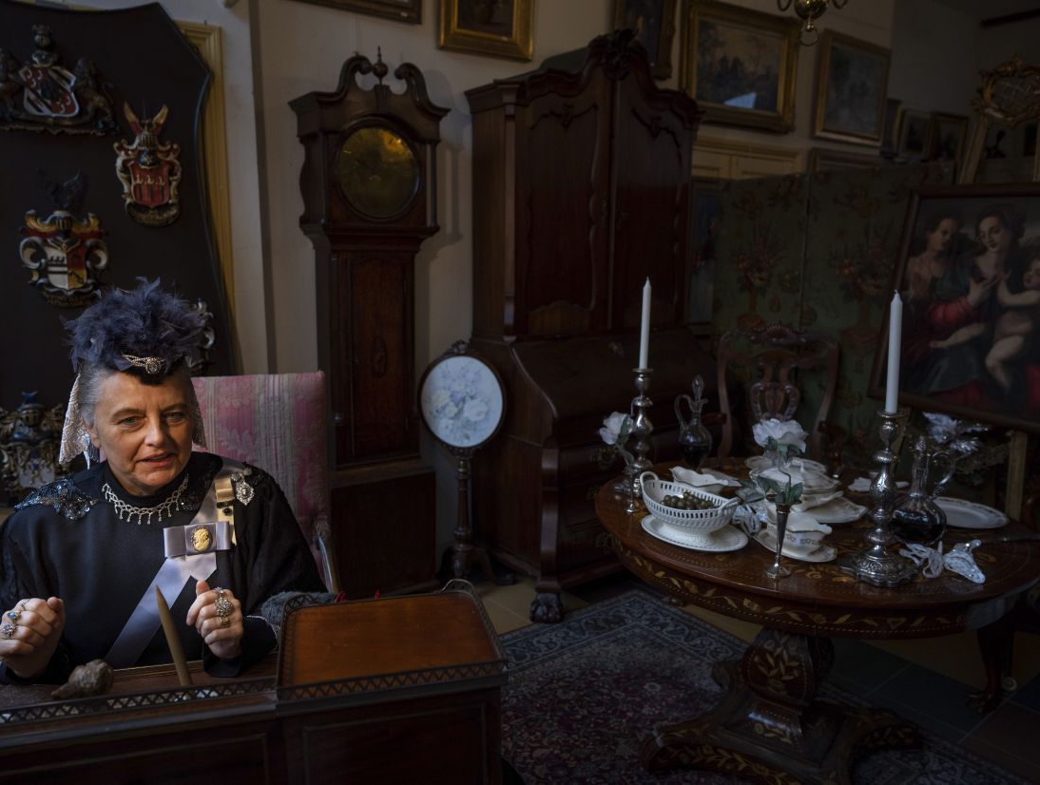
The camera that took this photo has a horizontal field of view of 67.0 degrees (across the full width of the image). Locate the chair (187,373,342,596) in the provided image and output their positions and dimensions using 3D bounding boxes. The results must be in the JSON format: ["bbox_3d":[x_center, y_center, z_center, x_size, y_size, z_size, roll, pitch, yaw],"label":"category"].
[{"bbox_3d":[-0.629,0.604,1.582,0.600,1.180,0.660,-2,12,-14],"label":"chair"}]

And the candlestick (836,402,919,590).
[{"bbox_3d":[0.819,0.220,1.750,0.185,0.370,0.185,0,11,0],"label":"candlestick"}]

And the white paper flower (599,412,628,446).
[{"bbox_3d":[0.252,0.096,2.113,0.082,0.090,0.085,0,11,0],"label":"white paper flower"}]

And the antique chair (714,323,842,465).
[{"bbox_3d":[1.123,0.301,3.337,0.620,1.100,0.620,1,11,4],"label":"antique chair"}]

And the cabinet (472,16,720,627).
[{"bbox_3d":[0.367,-0.317,3.395,1.080,2.280,0.620,-7,13,-31],"label":"cabinet"}]

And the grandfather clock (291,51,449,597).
[{"bbox_3d":[-0.593,-0.223,3.200,0.530,2.160,0.280,-7,13,-31],"label":"grandfather clock"}]

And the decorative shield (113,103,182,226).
[{"bbox_3d":[-1.331,-0.814,2.809,0.218,0.419,0.070,-7,13,-31],"label":"decorative shield"}]

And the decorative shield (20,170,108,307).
[{"bbox_3d":[-1.574,-0.533,2.712,0.255,0.455,0.070,-7,13,-31],"label":"decorative shield"}]

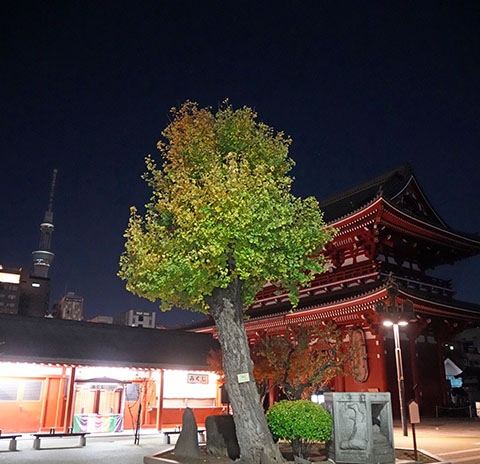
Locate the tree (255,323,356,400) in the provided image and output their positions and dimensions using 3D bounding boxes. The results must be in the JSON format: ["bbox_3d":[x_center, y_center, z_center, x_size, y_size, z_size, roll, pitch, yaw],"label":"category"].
[{"bbox_3d":[2.307,5.337,17.211,3.900,4.200,3.600,1,-19,0],"label":"tree"}]

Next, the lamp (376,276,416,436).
[{"bbox_3d":[7.403,5.606,22.111,1.800,7.050,0.600,-1,-19,5],"label":"lamp"}]

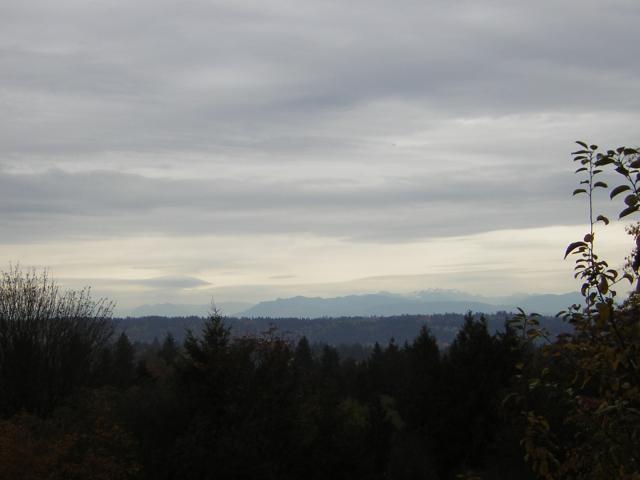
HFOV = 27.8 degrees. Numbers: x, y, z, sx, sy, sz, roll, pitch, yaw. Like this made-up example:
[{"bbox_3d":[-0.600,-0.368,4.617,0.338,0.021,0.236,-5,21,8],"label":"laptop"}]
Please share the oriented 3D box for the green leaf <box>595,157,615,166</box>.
[{"bbox_3d":[0.967,-0.265,4.400,0.074,0.030,0.042,-12,0,-14],"label":"green leaf"}]

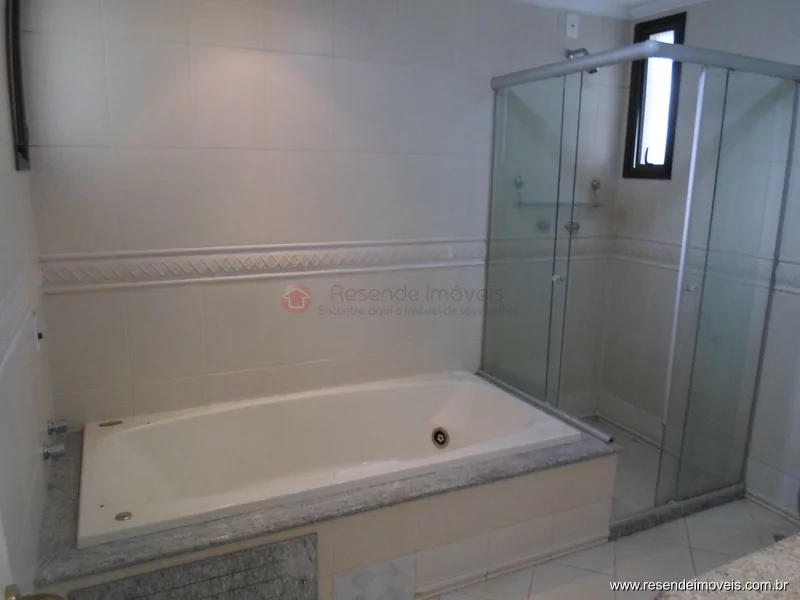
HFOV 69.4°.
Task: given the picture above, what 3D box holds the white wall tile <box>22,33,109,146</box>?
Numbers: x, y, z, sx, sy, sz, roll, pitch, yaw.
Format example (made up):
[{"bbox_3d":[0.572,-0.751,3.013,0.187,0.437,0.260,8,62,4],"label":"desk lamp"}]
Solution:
[{"bbox_3d":[-1.227,-0.765,2.123,0.300,0.400,0.010,-5,13,-24],"label":"white wall tile"}]

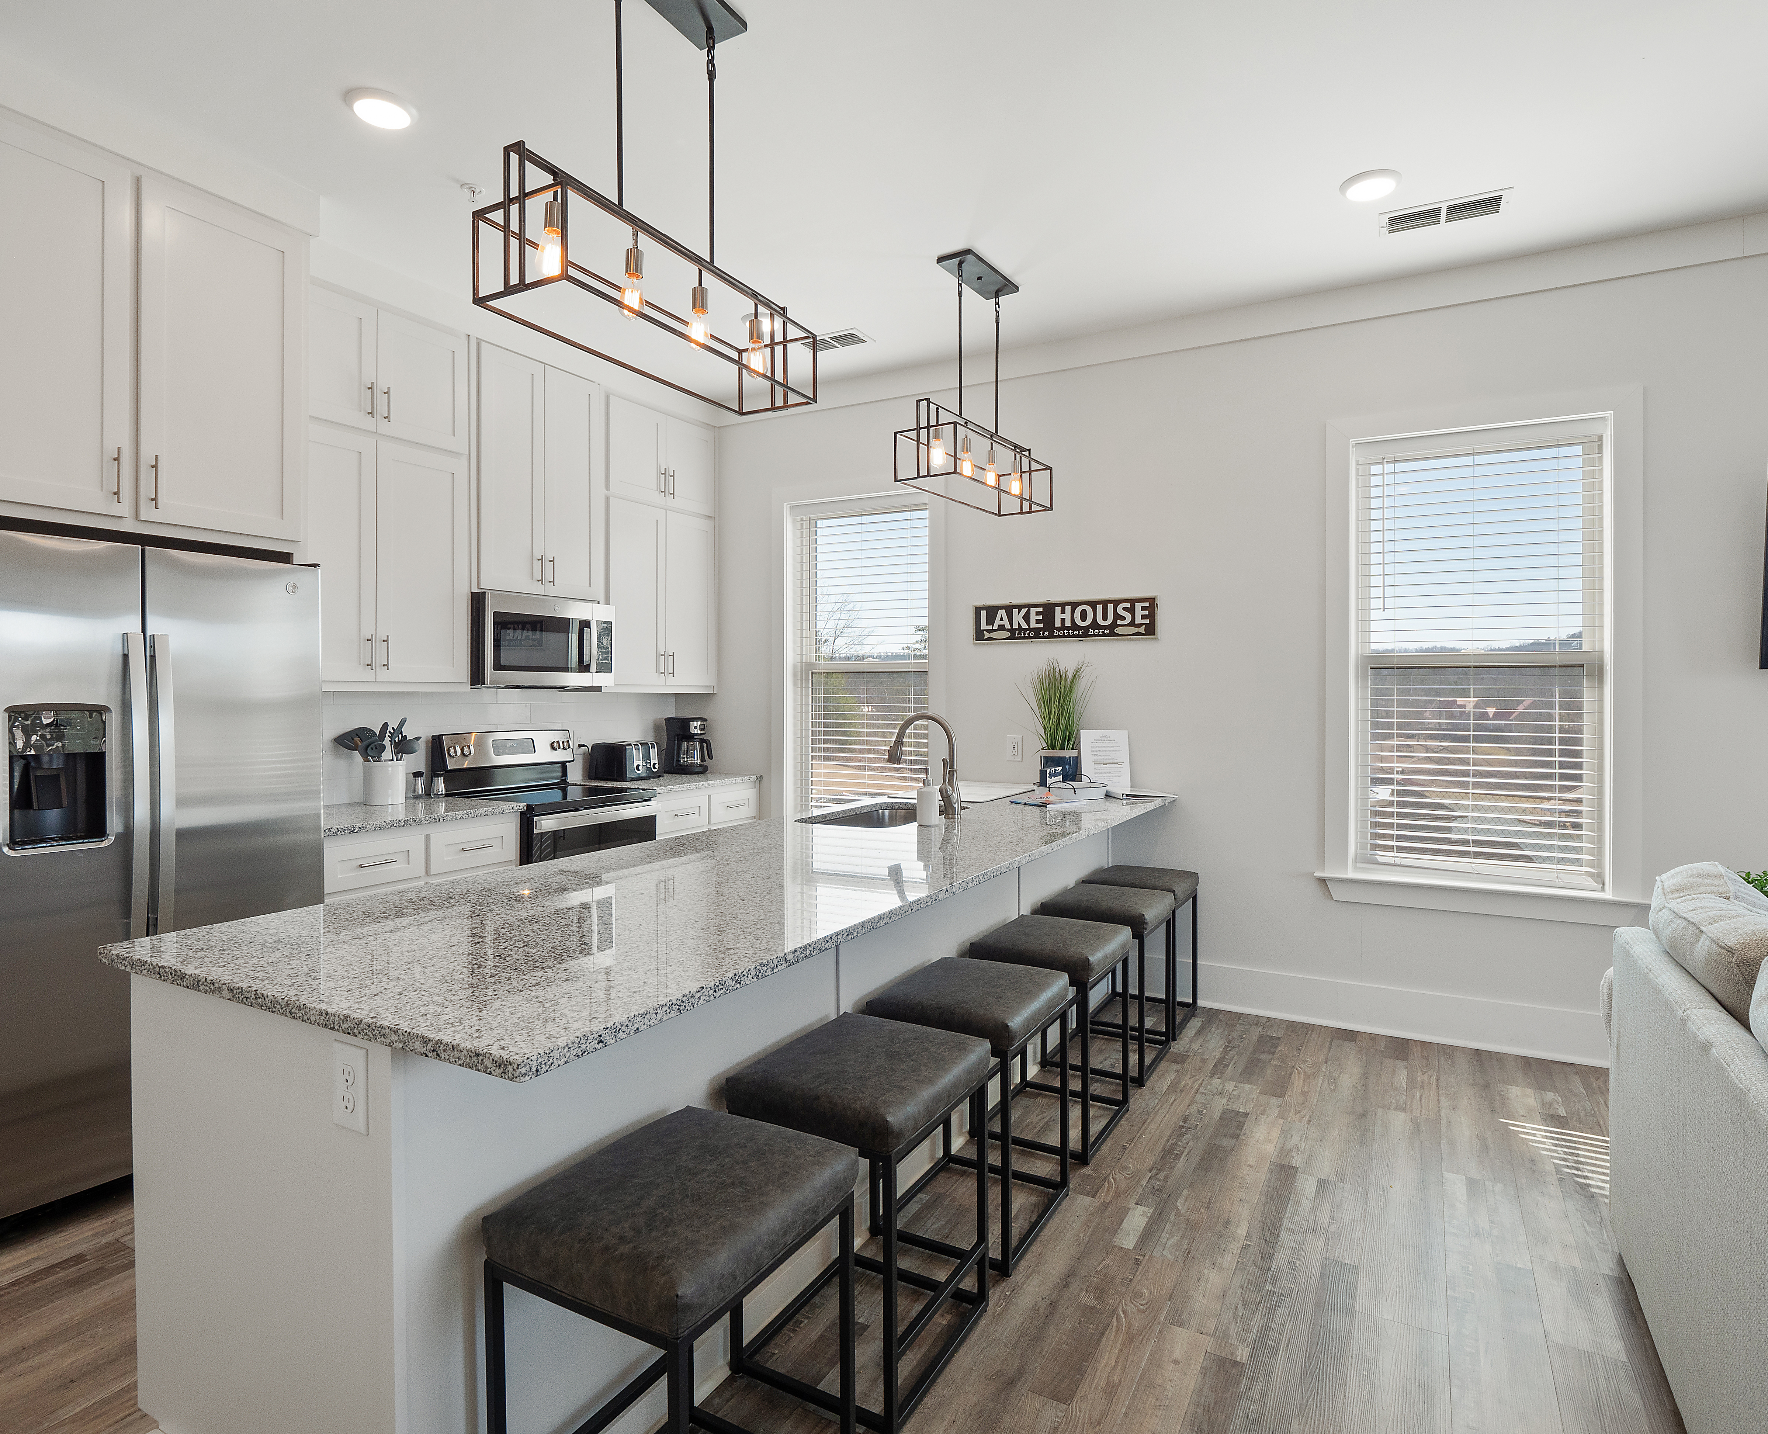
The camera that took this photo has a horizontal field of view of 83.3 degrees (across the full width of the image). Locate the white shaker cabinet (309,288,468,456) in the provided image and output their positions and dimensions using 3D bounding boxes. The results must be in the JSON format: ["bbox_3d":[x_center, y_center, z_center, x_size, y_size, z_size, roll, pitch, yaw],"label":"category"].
[{"bbox_3d":[-2.074,-1.328,3.843,0.320,0.505,0.850,1,1,28],"label":"white shaker cabinet"}]

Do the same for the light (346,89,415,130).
[{"bbox_3d":[-1.414,-1.702,2.789,0.188,0.026,0.188,0,1,0],"label":"light"}]

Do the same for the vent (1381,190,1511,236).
[{"bbox_3d":[1.922,-1.723,3.417,0.397,0.016,0.191,1,1,28],"label":"vent"}]

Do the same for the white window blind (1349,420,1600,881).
[{"bbox_3d":[2.305,-0.235,3.888,0.855,1.775,0.100,1,1,28],"label":"white window blind"}]

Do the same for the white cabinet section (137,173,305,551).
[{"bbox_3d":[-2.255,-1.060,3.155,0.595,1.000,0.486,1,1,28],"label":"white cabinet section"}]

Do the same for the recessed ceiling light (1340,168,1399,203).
[{"bbox_3d":[1.570,-1.712,3.212,0.188,0.026,0.188,1,1,28],"label":"recessed ceiling light"}]

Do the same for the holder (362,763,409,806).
[{"bbox_3d":[-2.022,0.271,4.018,0.156,0.161,0.156,1,1,28],"label":"holder"}]

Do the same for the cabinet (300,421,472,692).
[{"bbox_3d":[-2.078,-0.594,3.858,0.320,0.965,0.850,1,1,28],"label":"cabinet"}]

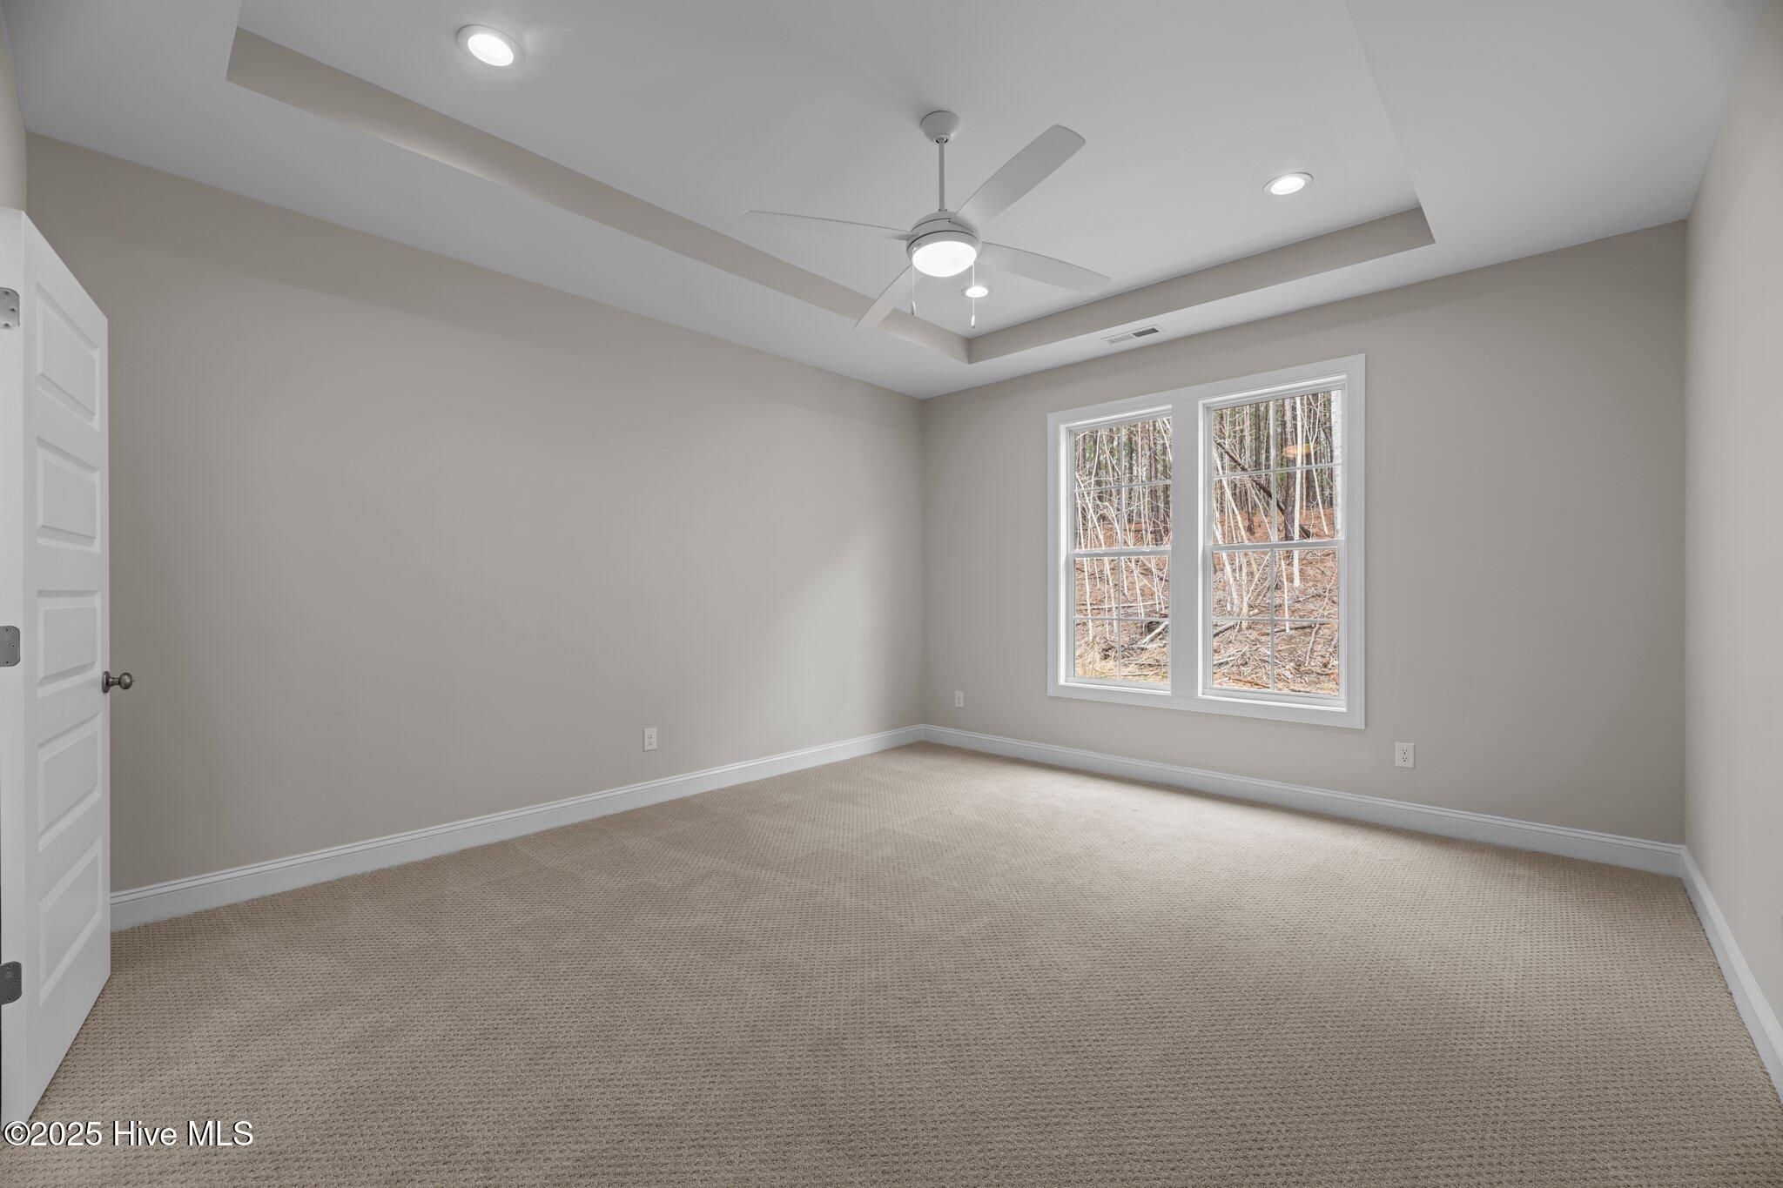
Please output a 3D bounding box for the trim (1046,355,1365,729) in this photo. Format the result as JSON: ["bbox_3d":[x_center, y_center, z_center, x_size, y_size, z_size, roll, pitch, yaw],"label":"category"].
[{"bbox_3d":[1.804,-0.271,4.255,1.850,1.955,0.080,0,1,42],"label":"trim"}]

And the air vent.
[{"bbox_3d":[1.454,-1.546,4.166,0.350,0.022,0.148,0,1,42],"label":"air vent"}]

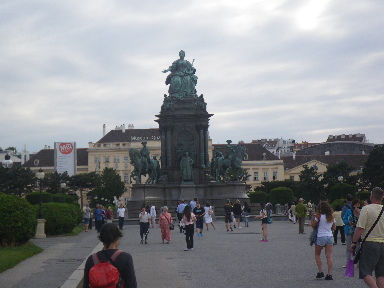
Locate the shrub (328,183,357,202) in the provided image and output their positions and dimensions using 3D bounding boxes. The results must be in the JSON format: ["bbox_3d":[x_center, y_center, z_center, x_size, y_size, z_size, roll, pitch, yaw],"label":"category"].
[{"bbox_3d":[12.658,4.932,58.142,2.500,3.200,2.500,-1,-5,0],"label":"shrub"}]

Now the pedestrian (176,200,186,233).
[{"bbox_3d":[-0.580,4.017,38.000,0.540,1.790,0.400,-1,-5,6],"label":"pedestrian"}]

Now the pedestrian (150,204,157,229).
[{"bbox_3d":[-2.690,5.081,48.300,0.400,1.680,0.460,-5,-6,38],"label":"pedestrian"}]

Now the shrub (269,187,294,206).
[{"bbox_3d":[12.382,7.753,95.155,3.400,3.630,3.400,-1,-5,0],"label":"shrub"}]

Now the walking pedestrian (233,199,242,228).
[{"bbox_3d":[2.830,4.344,42.500,0.530,1.770,0.400,-3,-6,24],"label":"walking pedestrian"}]

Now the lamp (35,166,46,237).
[{"bbox_3d":[-7.843,3.087,35.654,0.600,3.600,0.600,-1,-5,-6],"label":"lamp"}]

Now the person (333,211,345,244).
[{"bbox_3d":[5.484,3.131,25.694,0.500,1.270,0.340,-1,-5,0],"label":"person"}]

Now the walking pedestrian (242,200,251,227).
[{"bbox_3d":[3.597,4.652,45.400,0.420,1.680,0.480,-3,-5,18],"label":"walking pedestrian"}]

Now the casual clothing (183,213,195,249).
[{"bbox_3d":[-0.138,3.157,25.565,0.500,1.470,0.380,0,-5,-18],"label":"casual clothing"}]

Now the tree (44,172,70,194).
[{"bbox_3d":[-18.534,7.110,94.722,4.000,6.290,4.000,-1,-5,0],"label":"tree"}]

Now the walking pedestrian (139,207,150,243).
[{"bbox_3d":[-2.059,3.503,29.772,0.520,1.610,0.380,-1,-5,0],"label":"walking pedestrian"}]

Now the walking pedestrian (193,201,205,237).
[{"bbox_3d":[0.326,3.800,34.500,0.560,1.740,0.420,-2,-5,8],"label":"walking pedestrian"}]

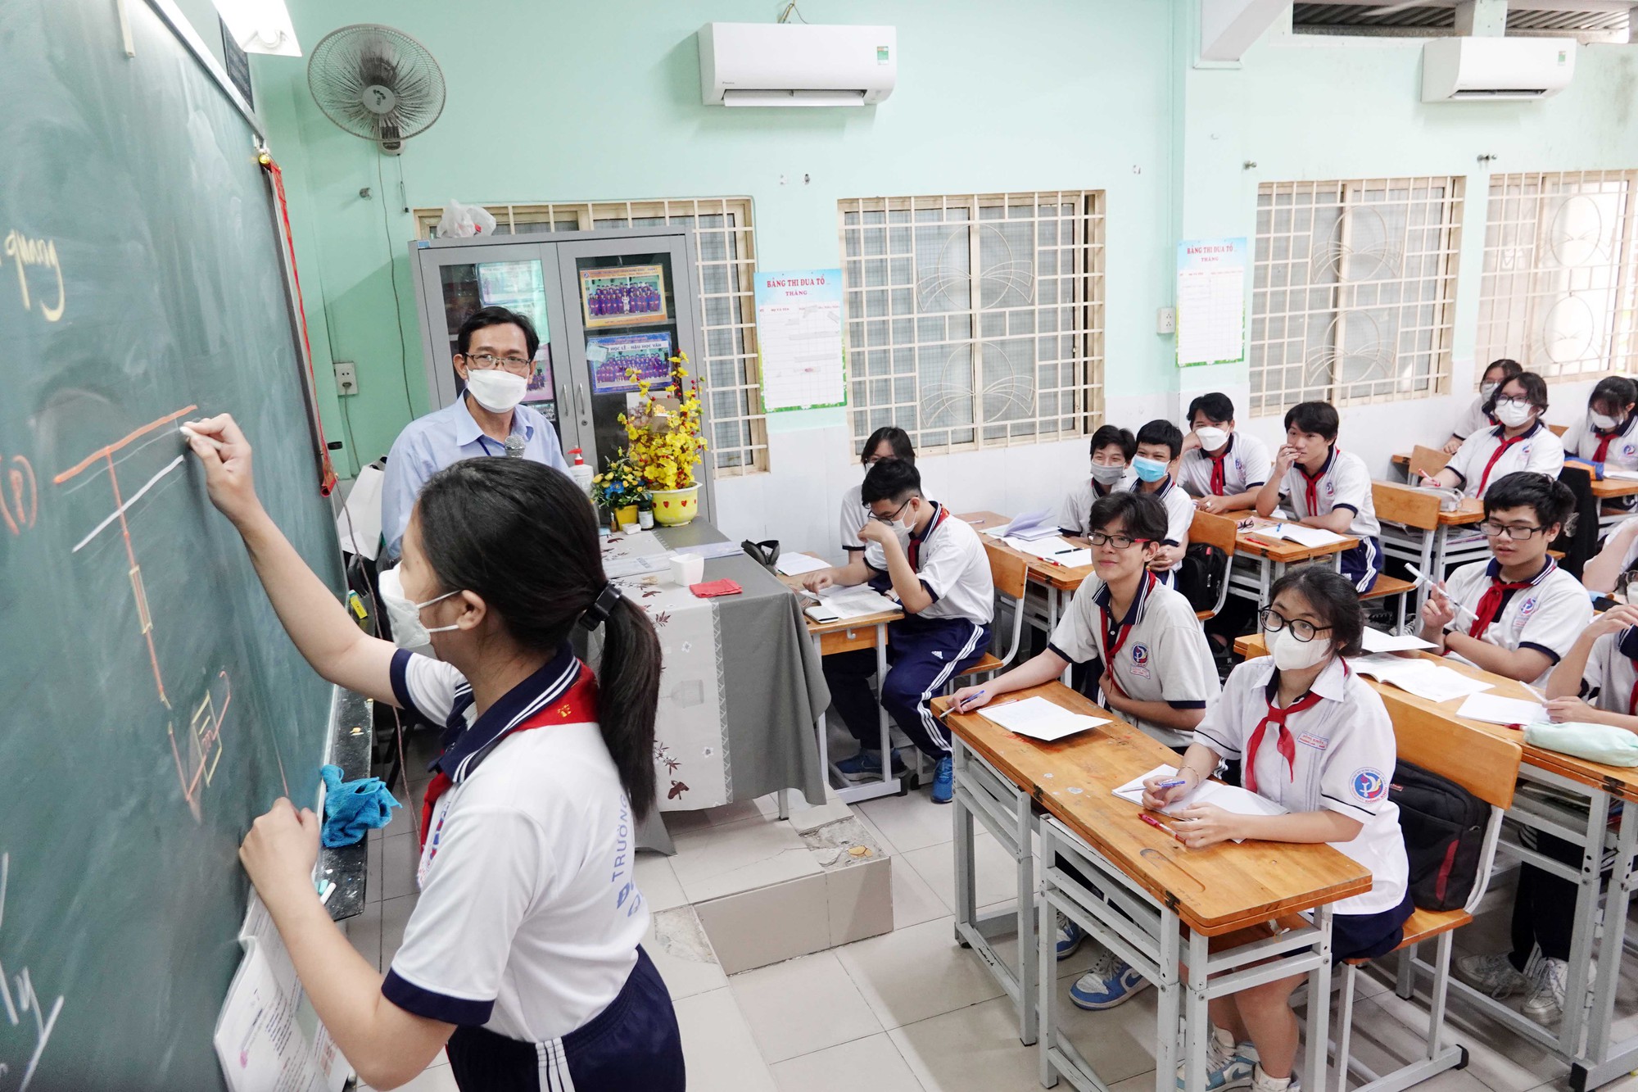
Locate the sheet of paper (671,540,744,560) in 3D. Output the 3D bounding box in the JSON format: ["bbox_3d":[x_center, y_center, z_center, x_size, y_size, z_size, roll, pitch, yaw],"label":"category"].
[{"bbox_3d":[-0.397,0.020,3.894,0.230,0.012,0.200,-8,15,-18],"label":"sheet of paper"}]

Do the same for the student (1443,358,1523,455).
[{"bbox_3d":[3.889,-0.433,6.219,0.720,1.260,0.500,-11,16,-29],"label":"student"}]

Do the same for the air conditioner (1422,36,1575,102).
[{"bbox_3d":[3.645,-2.558,5.862,0.820,0.285,0.215,-8,15,-18],"label":"air conditioner"}]

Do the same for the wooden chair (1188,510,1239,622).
[{"bbox_3d":[1.492,0.293,4.769,0.460,0.830,0.390,-8,15,-18],"label":"wooden chair"}]

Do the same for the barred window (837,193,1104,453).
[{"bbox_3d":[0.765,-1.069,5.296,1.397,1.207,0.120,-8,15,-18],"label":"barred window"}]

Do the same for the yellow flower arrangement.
[{"bbox_3d":[-0.603,-0.486,4.236,0.310,0.520,0.260,-8,15,-18],"label":"yellow flower arrangement"}]

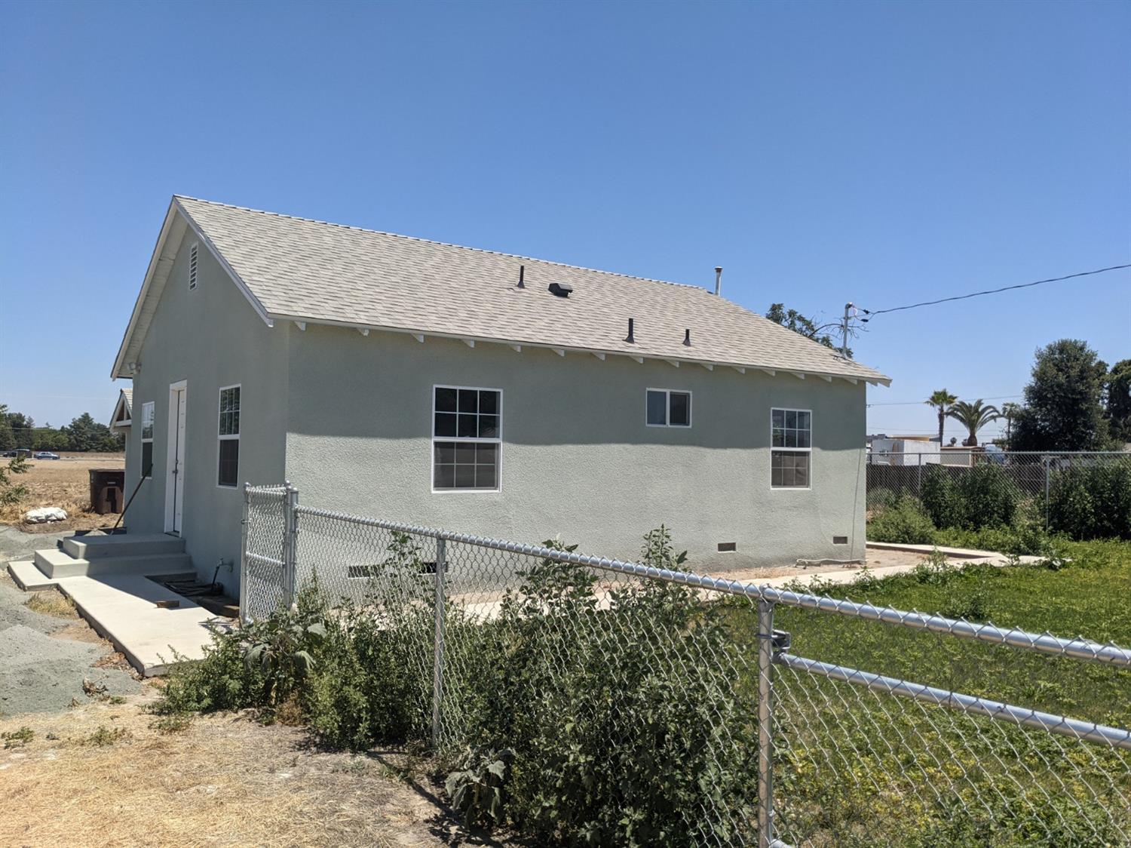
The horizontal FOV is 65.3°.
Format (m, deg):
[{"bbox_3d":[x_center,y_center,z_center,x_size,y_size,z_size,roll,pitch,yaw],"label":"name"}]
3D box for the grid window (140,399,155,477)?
[{"bbox_3d":[-6.598,0.265,13.948,0.090,1.190,0.805,3,-3,-37],"label":"grid window"}]

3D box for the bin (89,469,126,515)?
[{"bbox_3d":[-11.908,1.748,22.918,0.710,1.150,0.840,3,-3,-39],"label":"bin"}]

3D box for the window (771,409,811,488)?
[{"bbox_3d":[3.513,0.397,13.724,0.950,1.235,0.090,3,-3,-37],"label":"window"}]

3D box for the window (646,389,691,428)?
[{"bbox_3d":[1.433,-0.210,12.172,0.862,0.512,0.080,3,-3,-37],"label":"window"}]

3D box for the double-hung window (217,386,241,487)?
[{"bbox_3d":[-4.005,0.157,10.512,0.090,1.218,0.830,3,-3,-37],"label":"double-hung window"}]

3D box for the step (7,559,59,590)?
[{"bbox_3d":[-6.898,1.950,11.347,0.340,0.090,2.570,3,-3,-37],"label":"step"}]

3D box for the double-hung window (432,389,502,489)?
[{"bbox_3d":[-1.130,0.188,10.228,0.927,1.217,0.090,3,-3,-37],"label":"double-hung window"}]

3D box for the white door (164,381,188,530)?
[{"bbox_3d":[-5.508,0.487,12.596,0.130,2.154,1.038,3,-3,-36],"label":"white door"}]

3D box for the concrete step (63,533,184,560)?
[{"bbox_3d":[-5.998,1.650,11.984,1.280,0.190,1.250,3,-3,-37],"label":"concrete step"}]

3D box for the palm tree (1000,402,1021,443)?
[{"bbox_3d":[53.123,2.075,105.120,2.800,9.300,2.800,0,-3,27],"label":"palm tree"}]

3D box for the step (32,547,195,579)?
[{"bbox_3d":[-6.122,1.837,11.879,1.590,0.195,1.900,3,-3,-37],"label":"step"}]

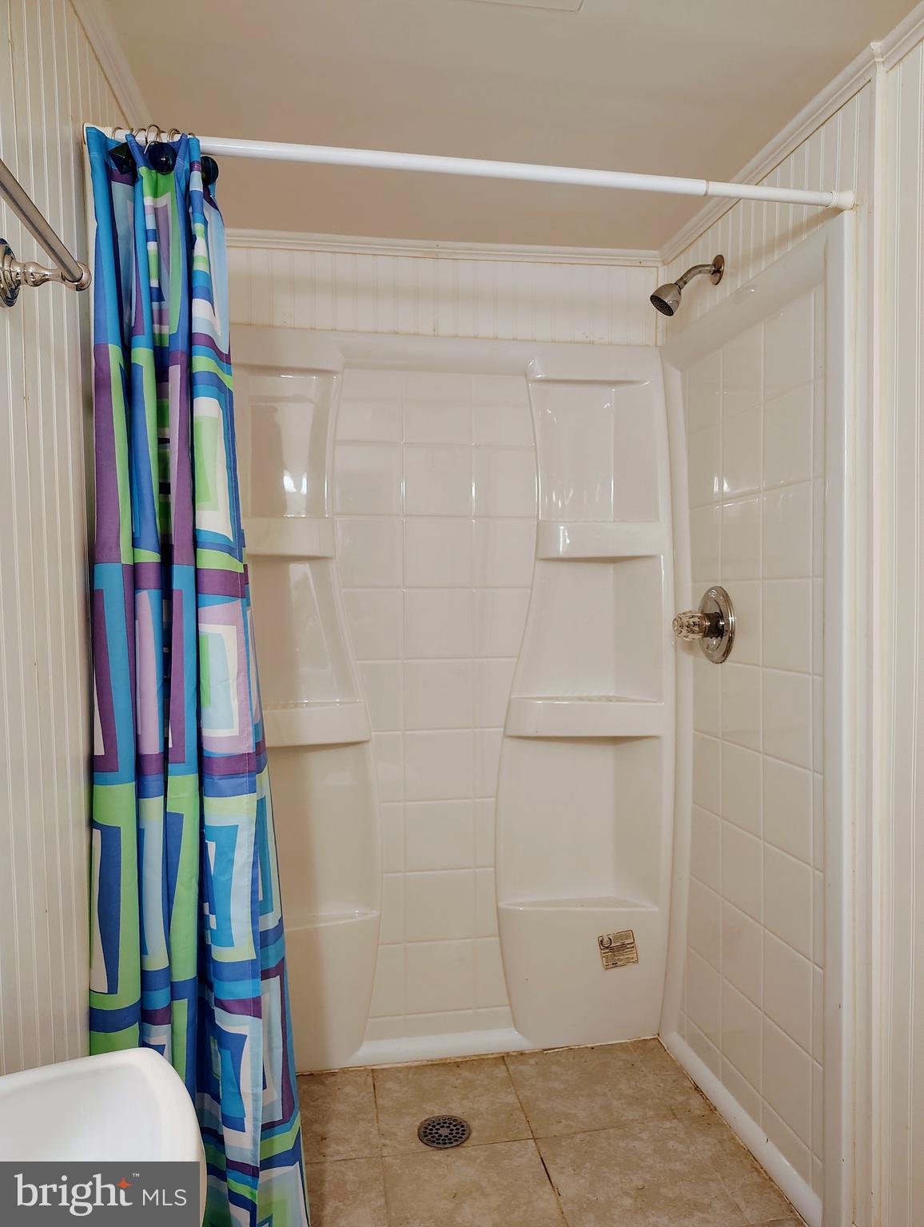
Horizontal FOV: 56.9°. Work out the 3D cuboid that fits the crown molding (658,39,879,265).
[{"bbox_3d":[0.585,-0.894,1.767,0.034,0.042,0.840,-1,1,-10],"label":"crown molding"}]

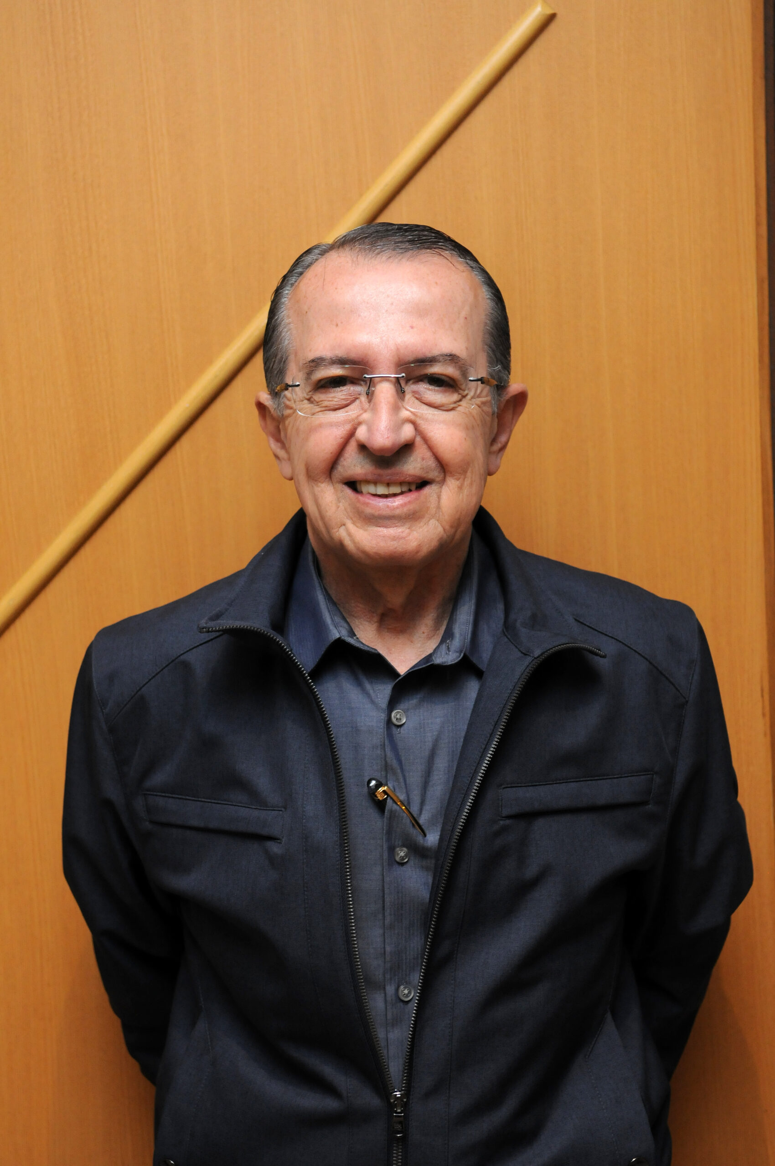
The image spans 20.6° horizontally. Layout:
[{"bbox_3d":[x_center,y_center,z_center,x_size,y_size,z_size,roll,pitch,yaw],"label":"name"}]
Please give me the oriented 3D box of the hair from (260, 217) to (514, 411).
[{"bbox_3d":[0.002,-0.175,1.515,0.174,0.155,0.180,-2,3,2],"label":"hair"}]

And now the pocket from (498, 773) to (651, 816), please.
[{"bbox_3d":[0.132,0.149,1.490,0.114,0.024,0.014,-3,7,-17],"label":"pocket"}]

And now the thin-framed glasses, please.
[{"bbox_3d":[0.003,-0.132,1.473,0.150,0.043,0.138,-2,3,2],"label":"thin-framed glasses"}]

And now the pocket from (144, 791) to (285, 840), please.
[{"bbox_3d":[-0.120,0.163,1.490,0.110,0.025,0.014,5,10,24],"label":"pocket"}]

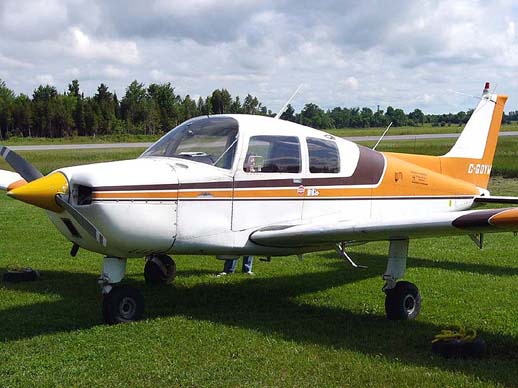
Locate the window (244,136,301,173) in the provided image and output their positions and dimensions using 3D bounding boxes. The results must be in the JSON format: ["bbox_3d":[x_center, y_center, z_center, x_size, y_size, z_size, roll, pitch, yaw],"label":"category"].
[{"bbox_3d":[0.130,-0.388,9.966,0.870,0.380,0.070,-4,-6,-45],"label":"window"}]

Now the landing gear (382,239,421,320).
[{"bbox_3d":[1.335,0.813,9.429,0.220,0.790,0.480,3,4,45],"label":"landing gear"}]

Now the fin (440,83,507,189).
[{"bbox_3d":[2.934,-0.782,13.523,0.150,1.440,1.550,3,4,45],"label":"fin"}]

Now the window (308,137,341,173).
[{"bbox_3d":[0.674,-0.407,10.511,0.500,0.375,0.070,-4,-6,-45],"label":"window"}]

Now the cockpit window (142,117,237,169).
[{"bbox_3d":[-0.783,-0.497,9.811,1.120,0.530,0.880,3,4,45],"label":"cockpit window"}]

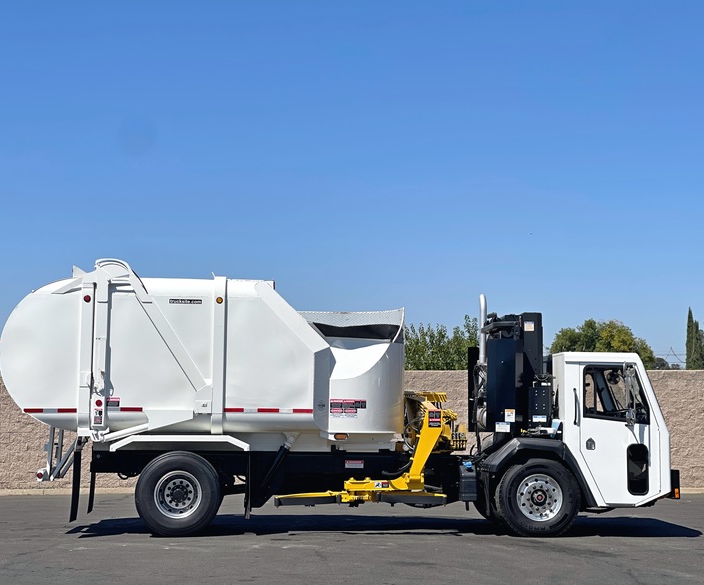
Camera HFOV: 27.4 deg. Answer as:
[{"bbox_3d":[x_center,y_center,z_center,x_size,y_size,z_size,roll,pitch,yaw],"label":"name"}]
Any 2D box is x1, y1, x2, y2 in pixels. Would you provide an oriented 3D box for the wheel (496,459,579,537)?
[{"bbox_3d":[2.365,2.603,18.324,1.010,1.010,0.300,1,-5,-5],"label":"wheel"}]

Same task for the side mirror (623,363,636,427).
[{"bbox_3d":[3.479,1.279,18.080,0.150,0.800,0.220,1,-5,-5],"label":"side mirror"}]

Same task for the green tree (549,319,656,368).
[{"bbox_3d":[10.405,4.044,59.723,4.600,5.950,4.300,-1,-5,10],"label":"green tree"}]

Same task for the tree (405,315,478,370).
[{"bbox_3d":[2.563,2.962,41.783,2.700,4.660,2.400,0,-5,4],"label":"tree"}]

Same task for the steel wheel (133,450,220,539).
[{"bbox_3d":[-2.148,2.508,17.944,1.055,1.055,0.290,1,-5,-5],"label":"steel wheel"}]

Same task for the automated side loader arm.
[{"bbox_3d":[0.231,2.007,18.599,2.480,1.500,1.100,1,-5,-5],"label":"automated side loader arm"}]

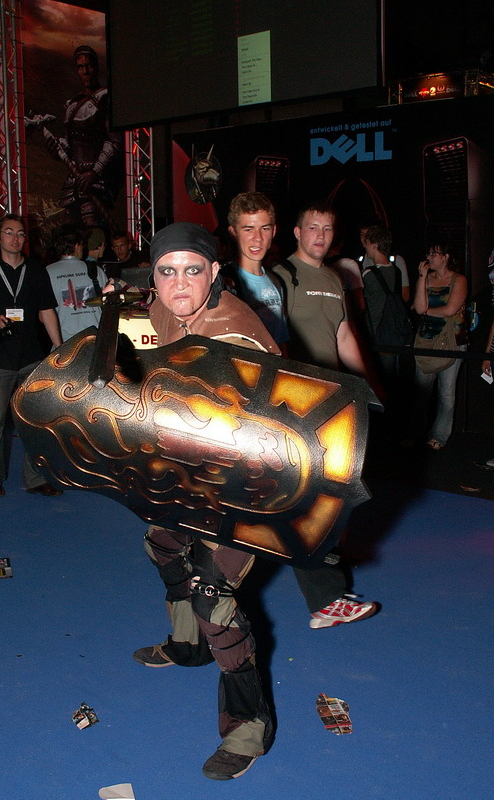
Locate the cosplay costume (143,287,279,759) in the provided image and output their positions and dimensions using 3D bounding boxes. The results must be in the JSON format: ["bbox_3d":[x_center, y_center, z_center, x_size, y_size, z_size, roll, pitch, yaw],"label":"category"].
[{"bbox_3d":[-0.112,0.366,2.623,0.600,1.460,0.760,4,11,25],"label":"cosplay costume"}]

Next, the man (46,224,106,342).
[{"bbox_3d":[-1.268,-0.397,6.173,0.540,1.800,0.360,2,10,11],"label":"man"}]

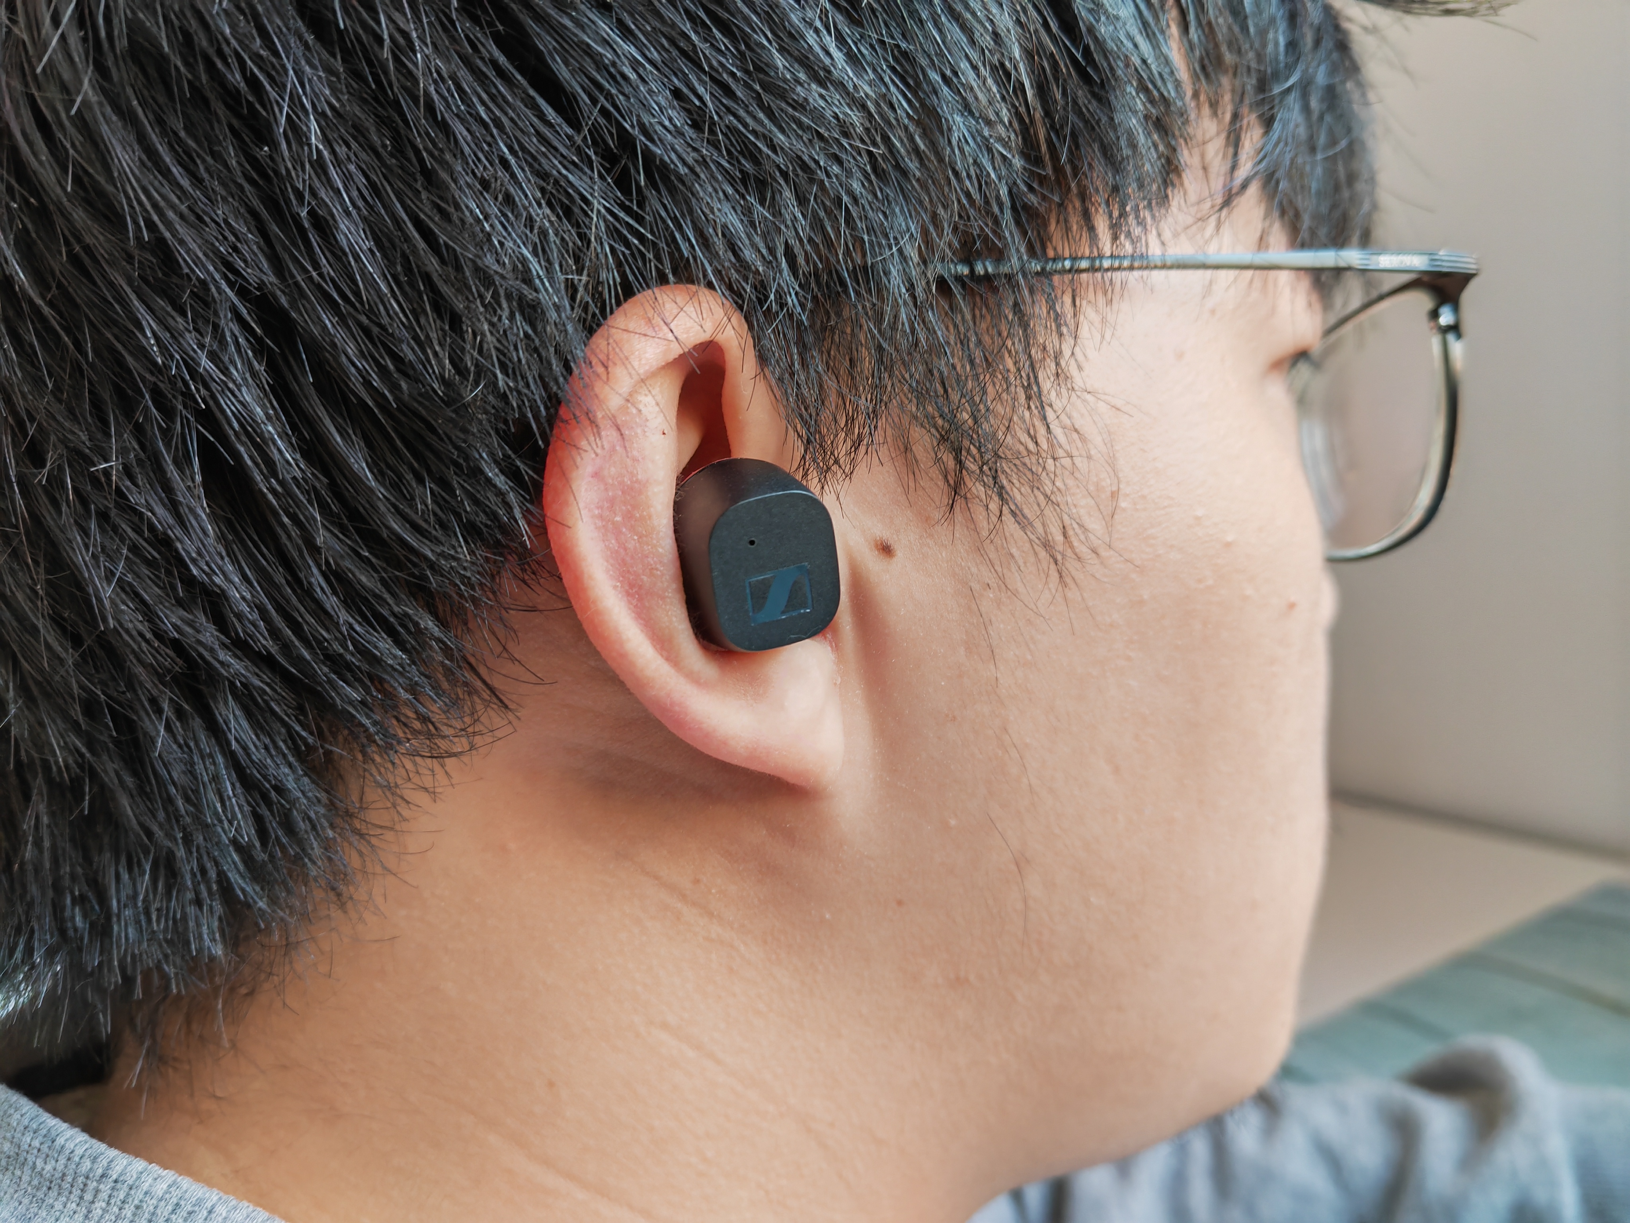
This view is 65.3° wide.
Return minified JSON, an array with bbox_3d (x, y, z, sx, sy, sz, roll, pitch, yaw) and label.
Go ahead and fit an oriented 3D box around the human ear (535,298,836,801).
[{"bbox_3d":[-0.014,-0.008,0.158,0.035,0.062,0.023,-16,7,-20],"label":"human ear"}]

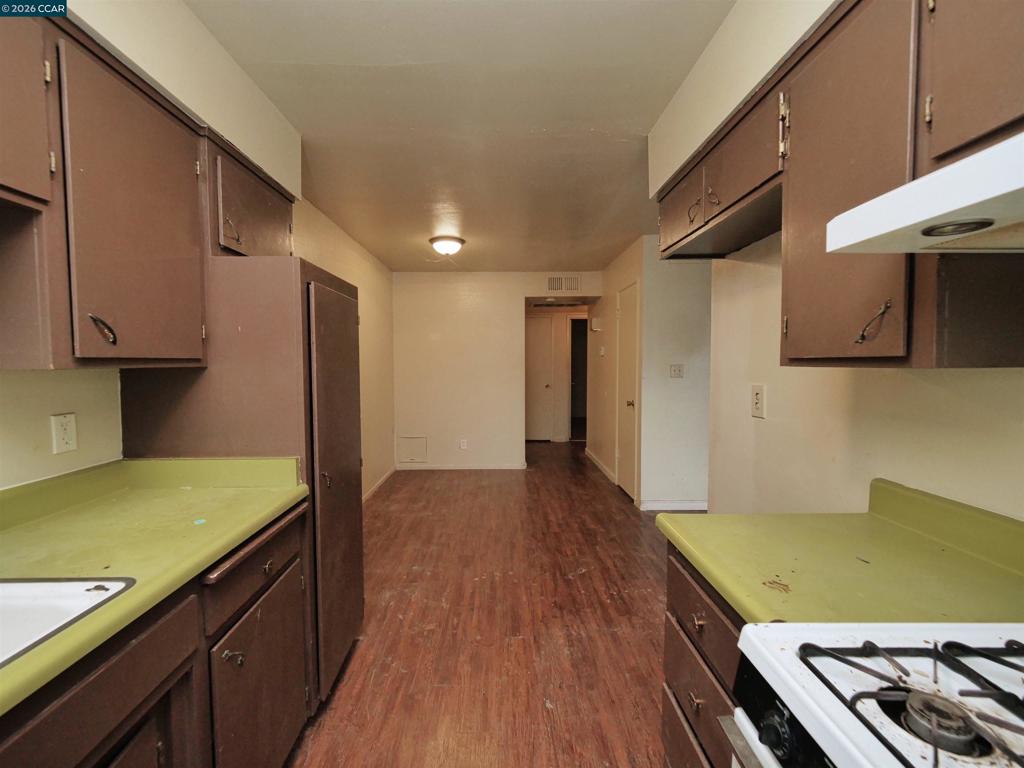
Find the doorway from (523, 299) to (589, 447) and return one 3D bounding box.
[{"bbox_3d":[0.748,-0.153,6.796,1.080,2.247,0.150,0,3,-1],"label":"doorway"}]

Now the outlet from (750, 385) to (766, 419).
[{"bbox_3d":[1.046,0.074,1.766,0.010,0.138,0.086,0,3,-1],"label":"outlet"}]

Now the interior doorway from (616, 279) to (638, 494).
[{"bbox_3d":[1.187,0.082,4.174,0.090,2.087,0.670,0,3,-1],"label":"interior doorway"}]

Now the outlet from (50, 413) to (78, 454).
[{"bbox_3d":[-1.341,0.148,1.247,0.010,0.114,0.068,0,3,-1],"label":"outlet"}]

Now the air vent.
[{"bbox_3d":[0.630,-1.220,5.030,0.425,0.210,0.025,0,3,-1],"label":"air vent"}]

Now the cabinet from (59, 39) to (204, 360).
[{"bbox_3d":[-1.176,-0.429,1.138,0.335,0.740,0.455,0,3,-1],"label":"cabinet"}]

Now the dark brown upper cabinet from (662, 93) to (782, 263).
[{"bbox_3d":[0.870,-0.699,1.489,0.375,0.295,0.825,0,3,-1],"label":"dark brown upper cabinet"}]

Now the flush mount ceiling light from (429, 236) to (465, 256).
[{"bbox_3d":[-0.572,-1.216,3.673,0.320,0.148,0.320,0,3,-1],"label":"flush mount ceiling light"}]

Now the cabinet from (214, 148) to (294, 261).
[{"bbox_3d":[-1.188,-0.644,1.682,0.335,0.395,0.555,0,3,-1],"label":"cabinet"}]

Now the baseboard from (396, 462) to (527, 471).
[{"bbox_3d":[-0.622,1.028,5.139,1.623,0.080,0.015,0,3,-1],"label":"baseboard"}]

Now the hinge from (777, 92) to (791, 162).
[{"bbox_3d":[0.704,-0.668,1.076,0.020,0.170,0.045,0,3,-1],"label":"hinge"}]

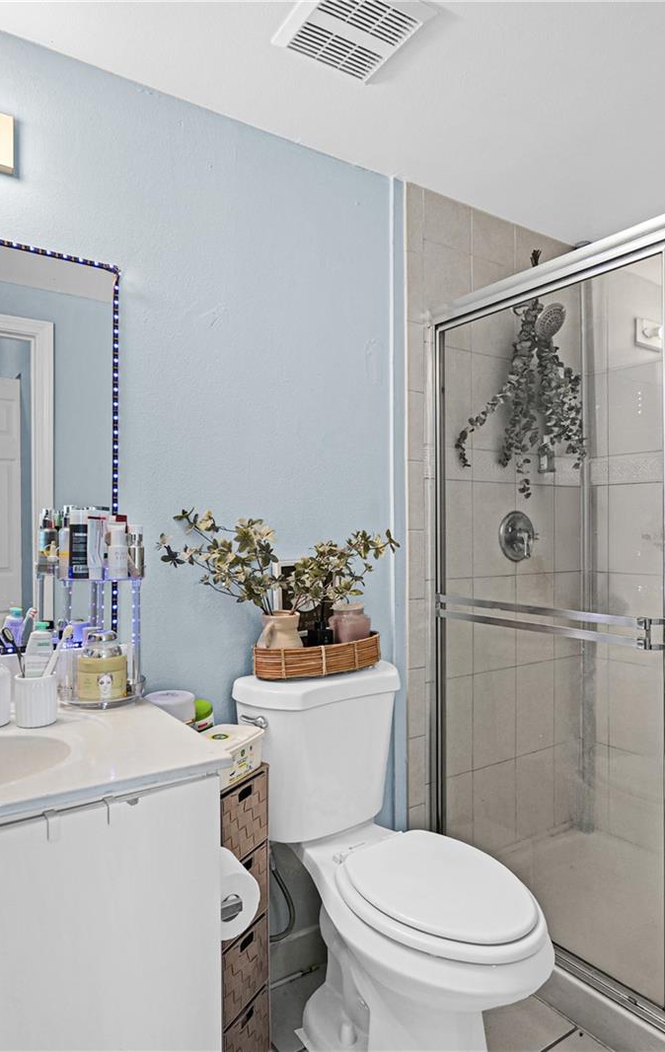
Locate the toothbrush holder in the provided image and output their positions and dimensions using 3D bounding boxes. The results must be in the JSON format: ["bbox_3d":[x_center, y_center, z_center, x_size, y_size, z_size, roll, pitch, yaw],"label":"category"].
[{"bbox_3d":[-0.542,0.317,1.129,0.071,0.087,0.071,-1,0,-34],"label":"toothbrush holder"}]

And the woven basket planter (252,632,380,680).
[{"bbox_3d":[-0.024,0.339,1.655,0.360,0.083,0.120,-1,0,-34],"label":"woven basket planter"}]

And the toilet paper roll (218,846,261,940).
[{"bbox_3d":[-0.202,0.660,1.100,0.116,0.116,0.105,-1,0,-34],"label":"toilet paper roll"}]

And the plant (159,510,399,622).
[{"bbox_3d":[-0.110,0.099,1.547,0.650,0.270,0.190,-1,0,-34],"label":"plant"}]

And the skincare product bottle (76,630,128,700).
[{"bbox_3d":[-0.468,0.281,1.256,0.089,0.133,0.089,-1,0,-32],"label":"skincare product bottle"}]

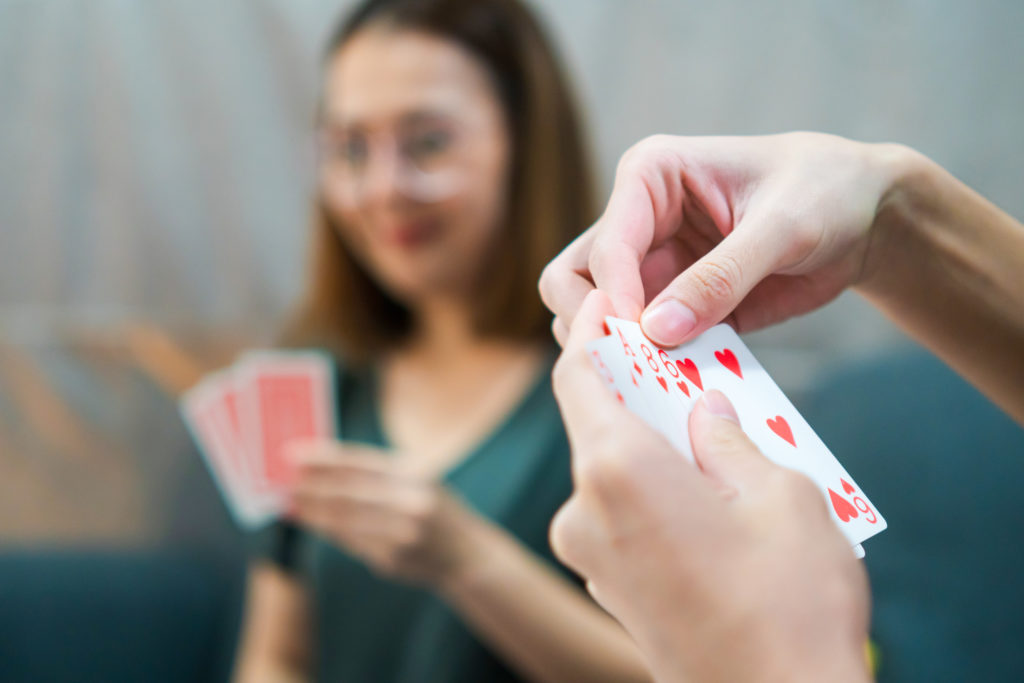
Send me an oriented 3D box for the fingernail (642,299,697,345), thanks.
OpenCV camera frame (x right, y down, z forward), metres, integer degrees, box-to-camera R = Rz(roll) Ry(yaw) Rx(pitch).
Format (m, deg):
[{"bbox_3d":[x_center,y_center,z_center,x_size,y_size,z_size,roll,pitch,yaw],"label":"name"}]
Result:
[{"bbox_3d":[0.050,-0.006,0.468,0.015,0.014,0.004,-44,-4,-17],"label":"fingernail"}]

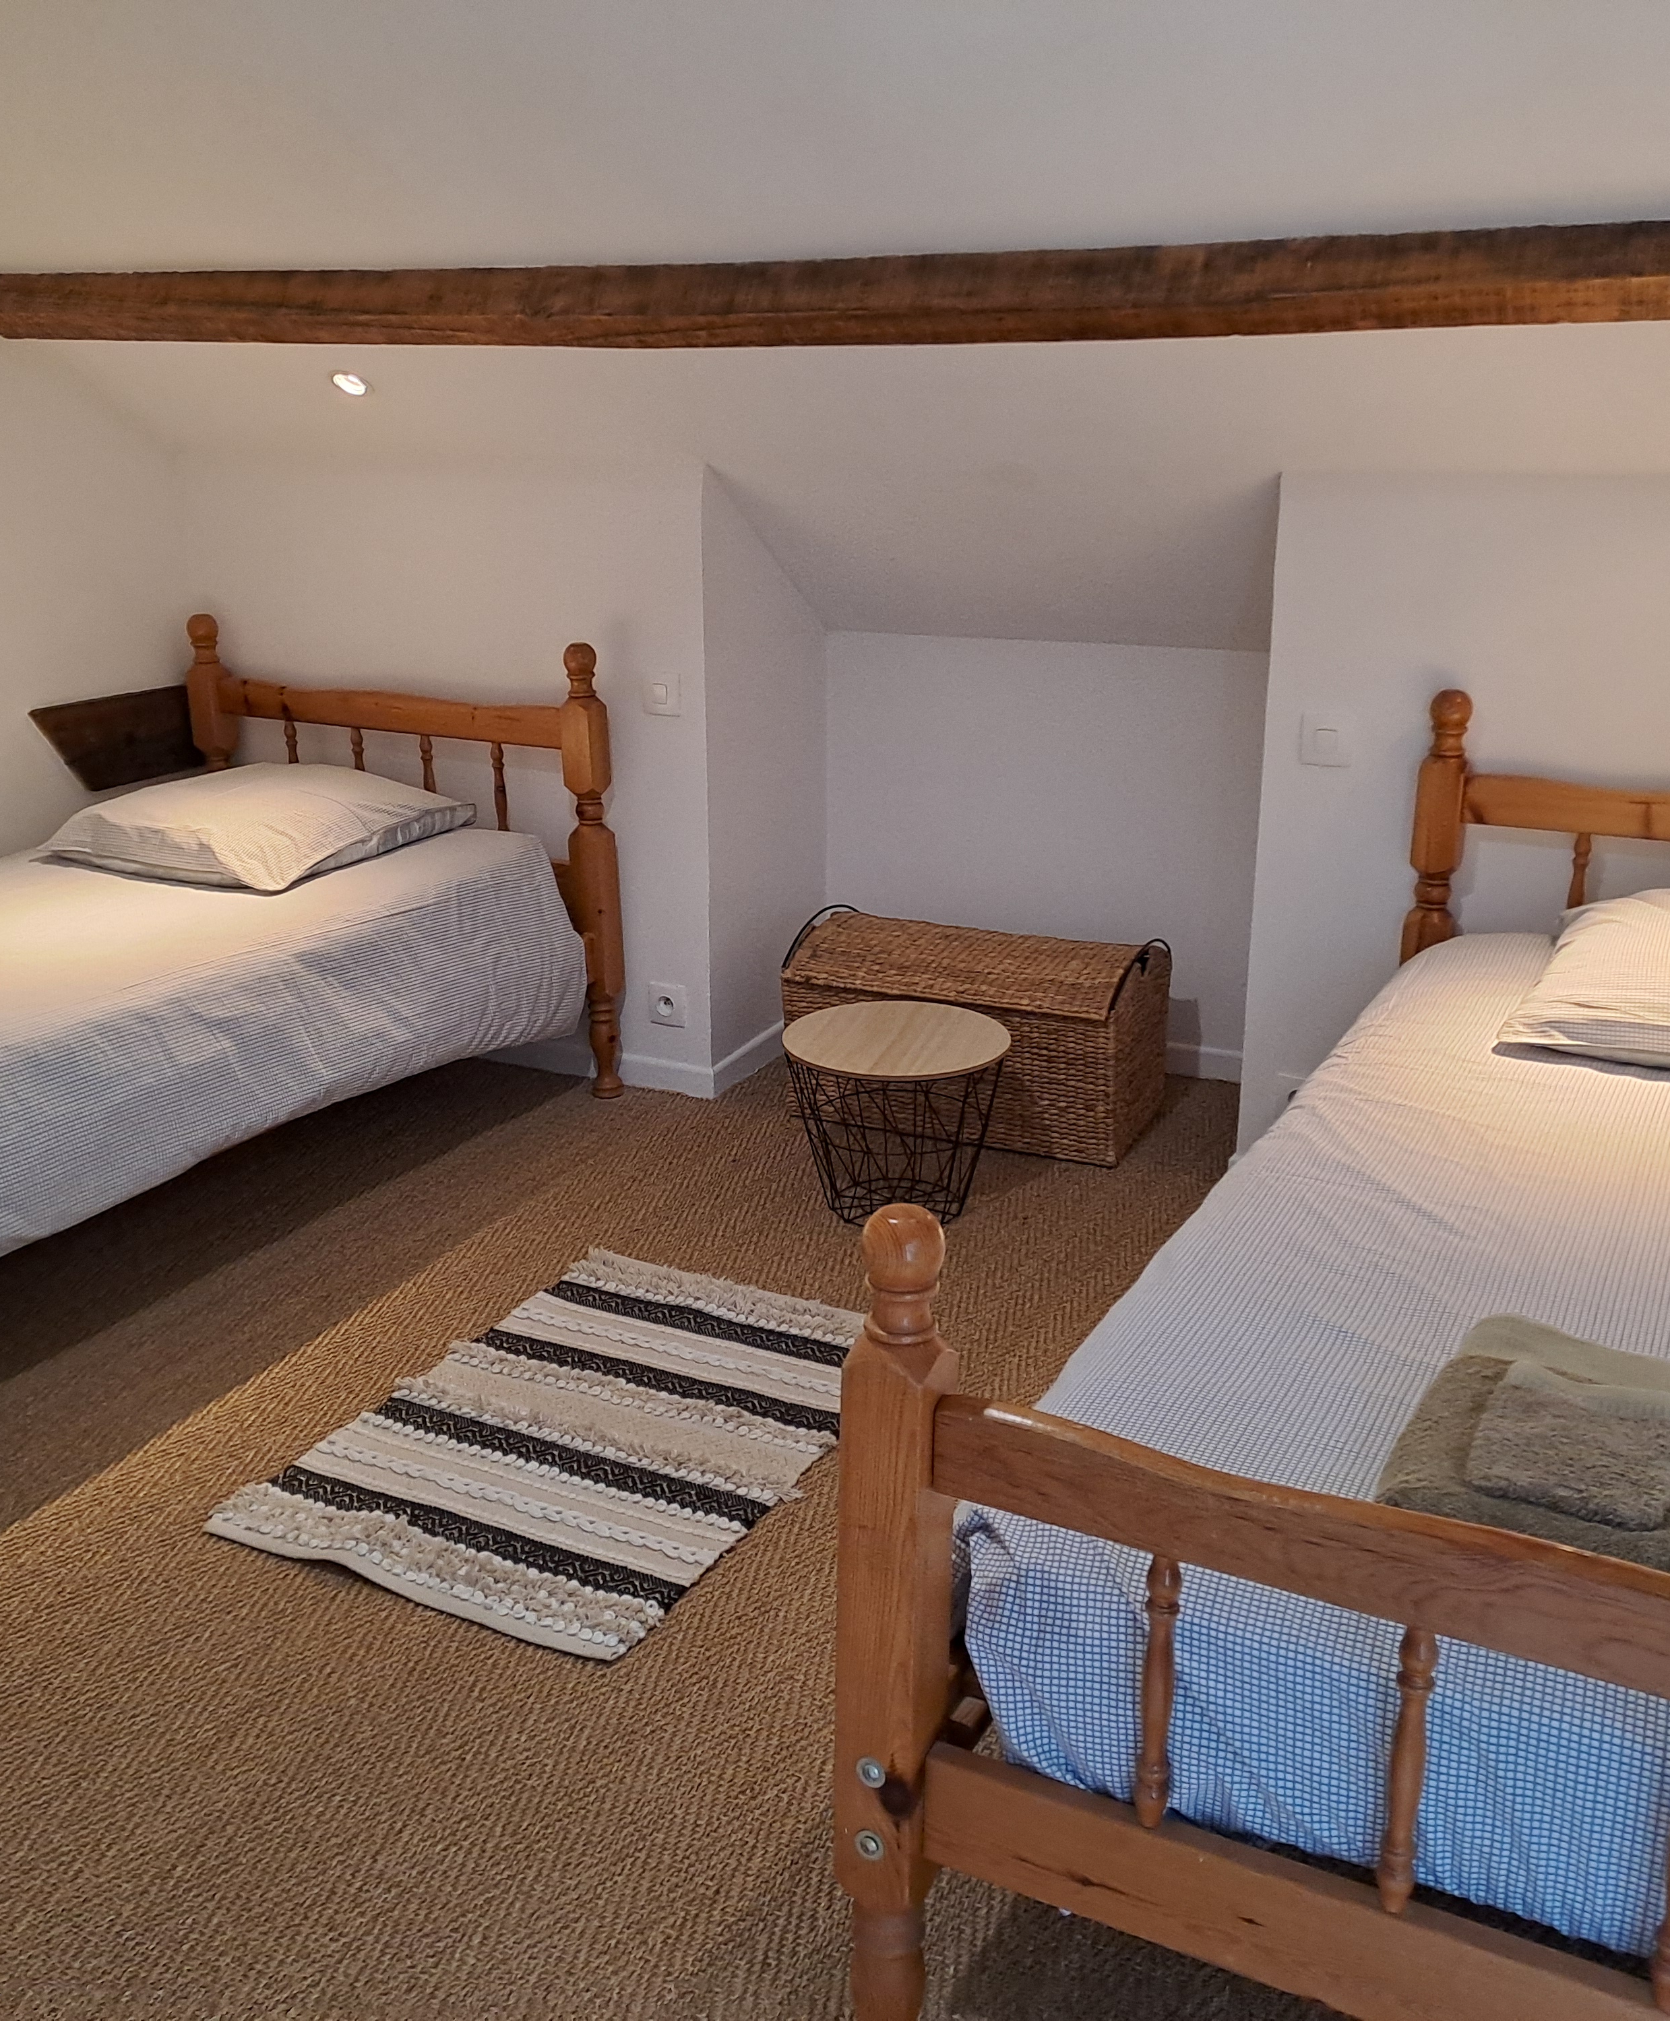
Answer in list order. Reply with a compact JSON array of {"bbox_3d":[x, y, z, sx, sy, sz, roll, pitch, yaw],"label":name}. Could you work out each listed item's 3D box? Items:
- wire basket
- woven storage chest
[{"bbox_3d":[0.103,0.190,3.315,0.374,0.286,0.374,0,18,0],"label":"wire basket"},{"bbox_3d":[0.279,0.015,3.736,0.655,0.365,0.390,7,19,22],"label":"woven storage chest"}]

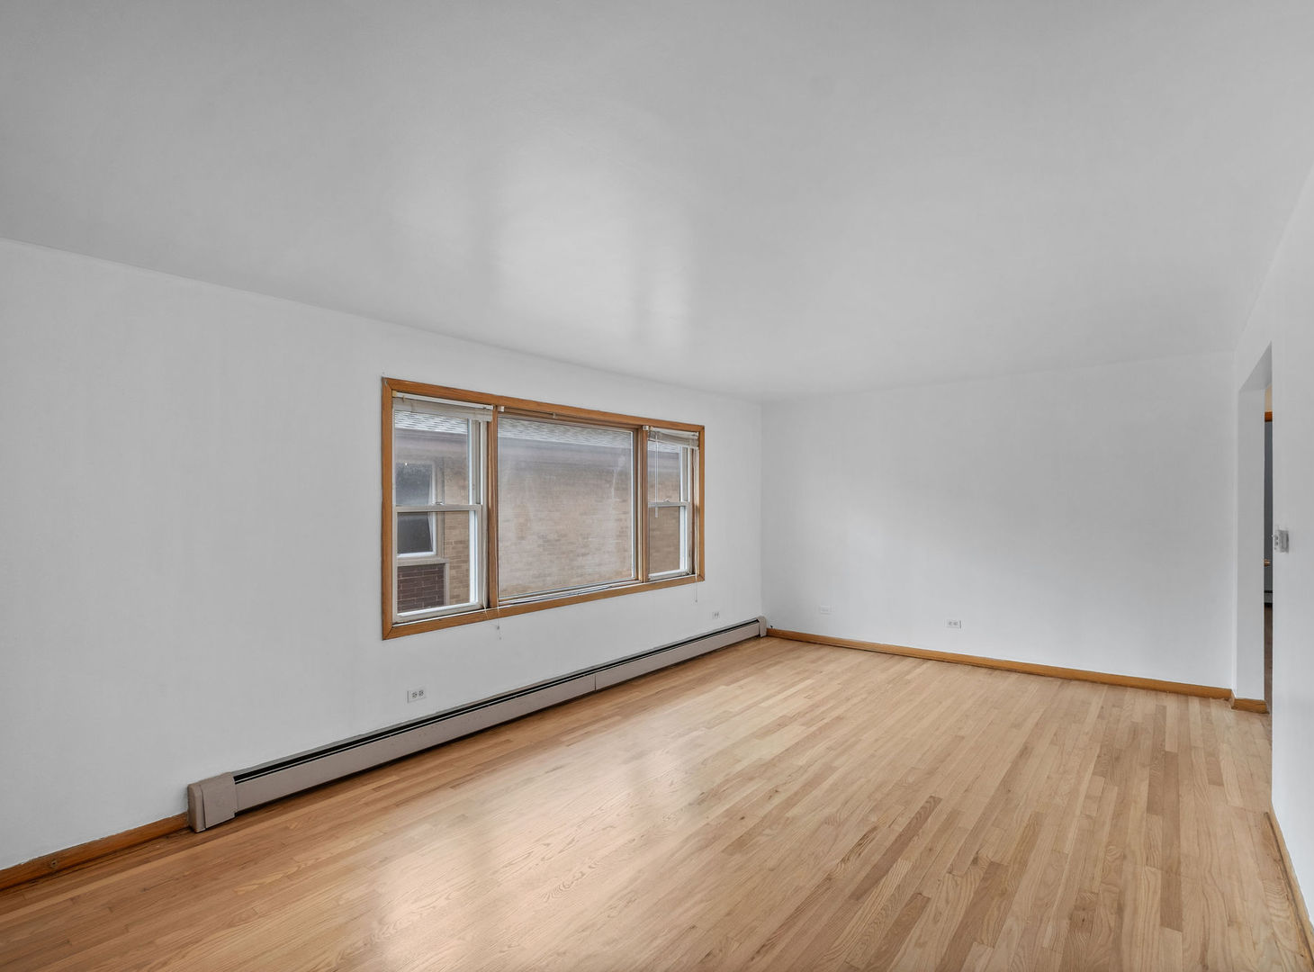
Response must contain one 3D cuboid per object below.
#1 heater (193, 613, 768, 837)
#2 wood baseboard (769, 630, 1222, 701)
[{"bbox_3d":[-0.473,1.461,4.586,0.085,0.190,4.925,-2,-2,40],"label":"heater"},{"bbox_3d":[2.590,1.502,5.334,3.589,0.072,0.016,-2,-2,37],"label":"wood baseboard"}]

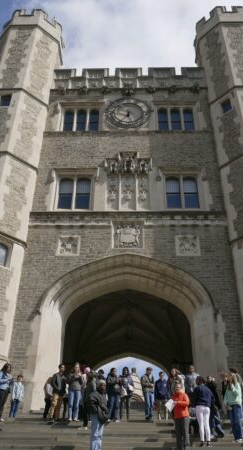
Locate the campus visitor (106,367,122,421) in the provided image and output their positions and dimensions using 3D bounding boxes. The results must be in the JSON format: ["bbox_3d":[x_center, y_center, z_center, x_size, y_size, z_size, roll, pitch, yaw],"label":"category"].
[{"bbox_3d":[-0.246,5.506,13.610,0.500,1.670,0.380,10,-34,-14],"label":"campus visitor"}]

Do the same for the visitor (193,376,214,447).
[{"bbox_3d":[2.139,4.823,10.843,0.460,1.670,0.320,9,-34,-12],"label":"visitor"}]

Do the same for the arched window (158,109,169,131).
[{"bbox_3d":[2.460,-6.115,24.419,0.619,1.854,0.220,0,-34,1],"label":"arched window"}]

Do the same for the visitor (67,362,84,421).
[{"bbox_3d":[-1.435,5.215,13.043,0.500,1.722,0.380,5,-32,-7],"label":"visitor"}]

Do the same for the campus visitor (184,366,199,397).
[{"bbox_3d":[2.561,5.876,14.654,0.540,1.770,0.350,0,-34,1],"label":"campus visitor"}]

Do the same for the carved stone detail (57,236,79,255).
[{"bbox_3d":[-2.469,1.030,19.363,1.140,1.063,0.200,0,-34,1],"label":"carved stone detail"}]

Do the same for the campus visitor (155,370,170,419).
[{"bbox_3d":[1.505,6.222,15.051,0.550,1.730,0.330,0,-34,1],"label":"campus visitor"}]

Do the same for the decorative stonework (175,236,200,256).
[{"bbox_3d":[3.088,1.021,19.230,1.148,1.082,0.200,0,-34,1],"label":"decorative stonework"}]

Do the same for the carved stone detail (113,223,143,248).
[{"bbox_3d":[0.346,0.516,20.583,1.484,1.472,0.250,0,-32,2],"label":"carved stone detail"}]

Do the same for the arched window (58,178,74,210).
[{"bbox_3d":[-2.932,-1.690,22.214,0.789,1.981,0.250,0,-32,2],"label":"arched window"}]

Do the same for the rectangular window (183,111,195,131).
[{"bbox_3d":[3.772,-5.919,23.182,0.580,1.820,0.200,0,-33,1],"label":"rectangular window"}]

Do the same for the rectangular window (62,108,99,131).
[{"bbox_3d":[-2.410,-6.344,25.065,2.133,1.888,0.250,0,-32,2],"label":"rectangular window"}]

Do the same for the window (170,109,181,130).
[{"bbox_3d":[3.251,-6.315,24.879,0.656,1.873,0.250,0,-32,2],"label":"window"}]

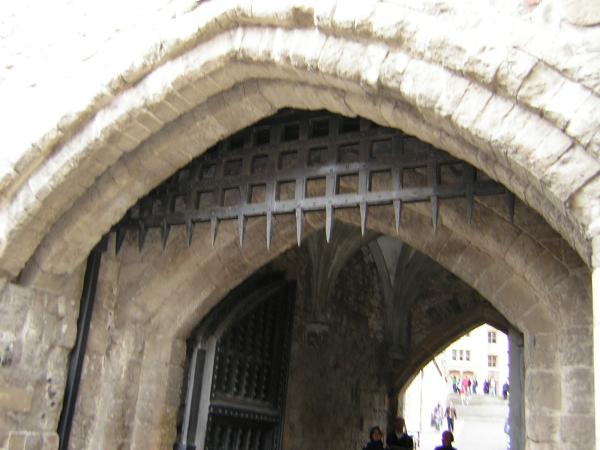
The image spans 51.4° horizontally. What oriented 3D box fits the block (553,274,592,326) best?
[{"bbox_3d":[2.261,0.646,5.153,0.300,0.410,0.290,-4,-17,27],"label":"block"}]

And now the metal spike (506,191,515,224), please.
[{"bbox_3d":[1.757,-0.146,5.209,0.060,0.287,0.065,-4,-17,27],"label":"metal spike"}]

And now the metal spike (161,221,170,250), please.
[{"bbox_3d":[-1.457,0.114,6.758,0.061,0.326,0.061,-5,-17,26],"label":"metal spike"}]

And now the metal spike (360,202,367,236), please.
[{"bbox_3d":[0.590,-0.051,5.793,0.052,0.318,0.060,-4,-17,27],"label":"metal spike"}]

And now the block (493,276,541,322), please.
[{"bbox_3d":[2.020,0.710,5.772,0.271,0.323,0.297,-47,-30,8],"label":"block"}]

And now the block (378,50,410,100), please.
[{"bbox_3d":[0.761,-1.073,4.726,0.172,0.337,0.297,31,0,31],"label":"block"}]

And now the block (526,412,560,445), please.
[{"bbox_3d":[2.001,1.657,5.088,0.255,0.250,0.270,-4,-17,27],"label":"block"}]

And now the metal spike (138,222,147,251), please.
[{"bbox_3d":[-1.742,0.127,6.900,0.061,0.310,0.061,-5,-17,26],"label":"metal spike"}]

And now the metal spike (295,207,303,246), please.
[{"bbox_3d":[-0.015,0.015,6.048,0.061,0.391,0.061,-5,-17,26],"label":"metal spike"}]

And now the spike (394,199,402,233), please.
[{"bbox_3d":[0.891,-0.077,5.643,0.055,0.291,0.065,-4,-17,27],"label":"spike"}]

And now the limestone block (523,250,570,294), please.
[{"bbox_3d":[2.196,0.447,5.530,0.238,0.337,0.297,-45,-30,9],"label":"limestone block"}]

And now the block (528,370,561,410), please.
[{"bbox_3d":[2.170,1.462,5.508,0.287,0.323,0.297,-5,-17,26],"label":"block"}]

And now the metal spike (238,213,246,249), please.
[{"bbox_3d":[-0.588,0.066,6.376,0.058,0.349,0.068,-4,-17,27],"label":"metal spike"}]

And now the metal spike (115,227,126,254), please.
[{"bbox_3d":[-2.045,0.177,7.108,0.065,0.319,0.085,-4,-17,27],"label":"metal spike"}]

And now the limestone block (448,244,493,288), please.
[{"bbox_3d":[1.677,0.420,6.035,0.304,0.271,0.297,41,6,30],"label":"limestone block"}]

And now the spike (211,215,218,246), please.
[{"bbox_3d":[-0.888,0.057,6.483,0.061,0.334,0.061,-5,-17,26],"label":"spike"}]

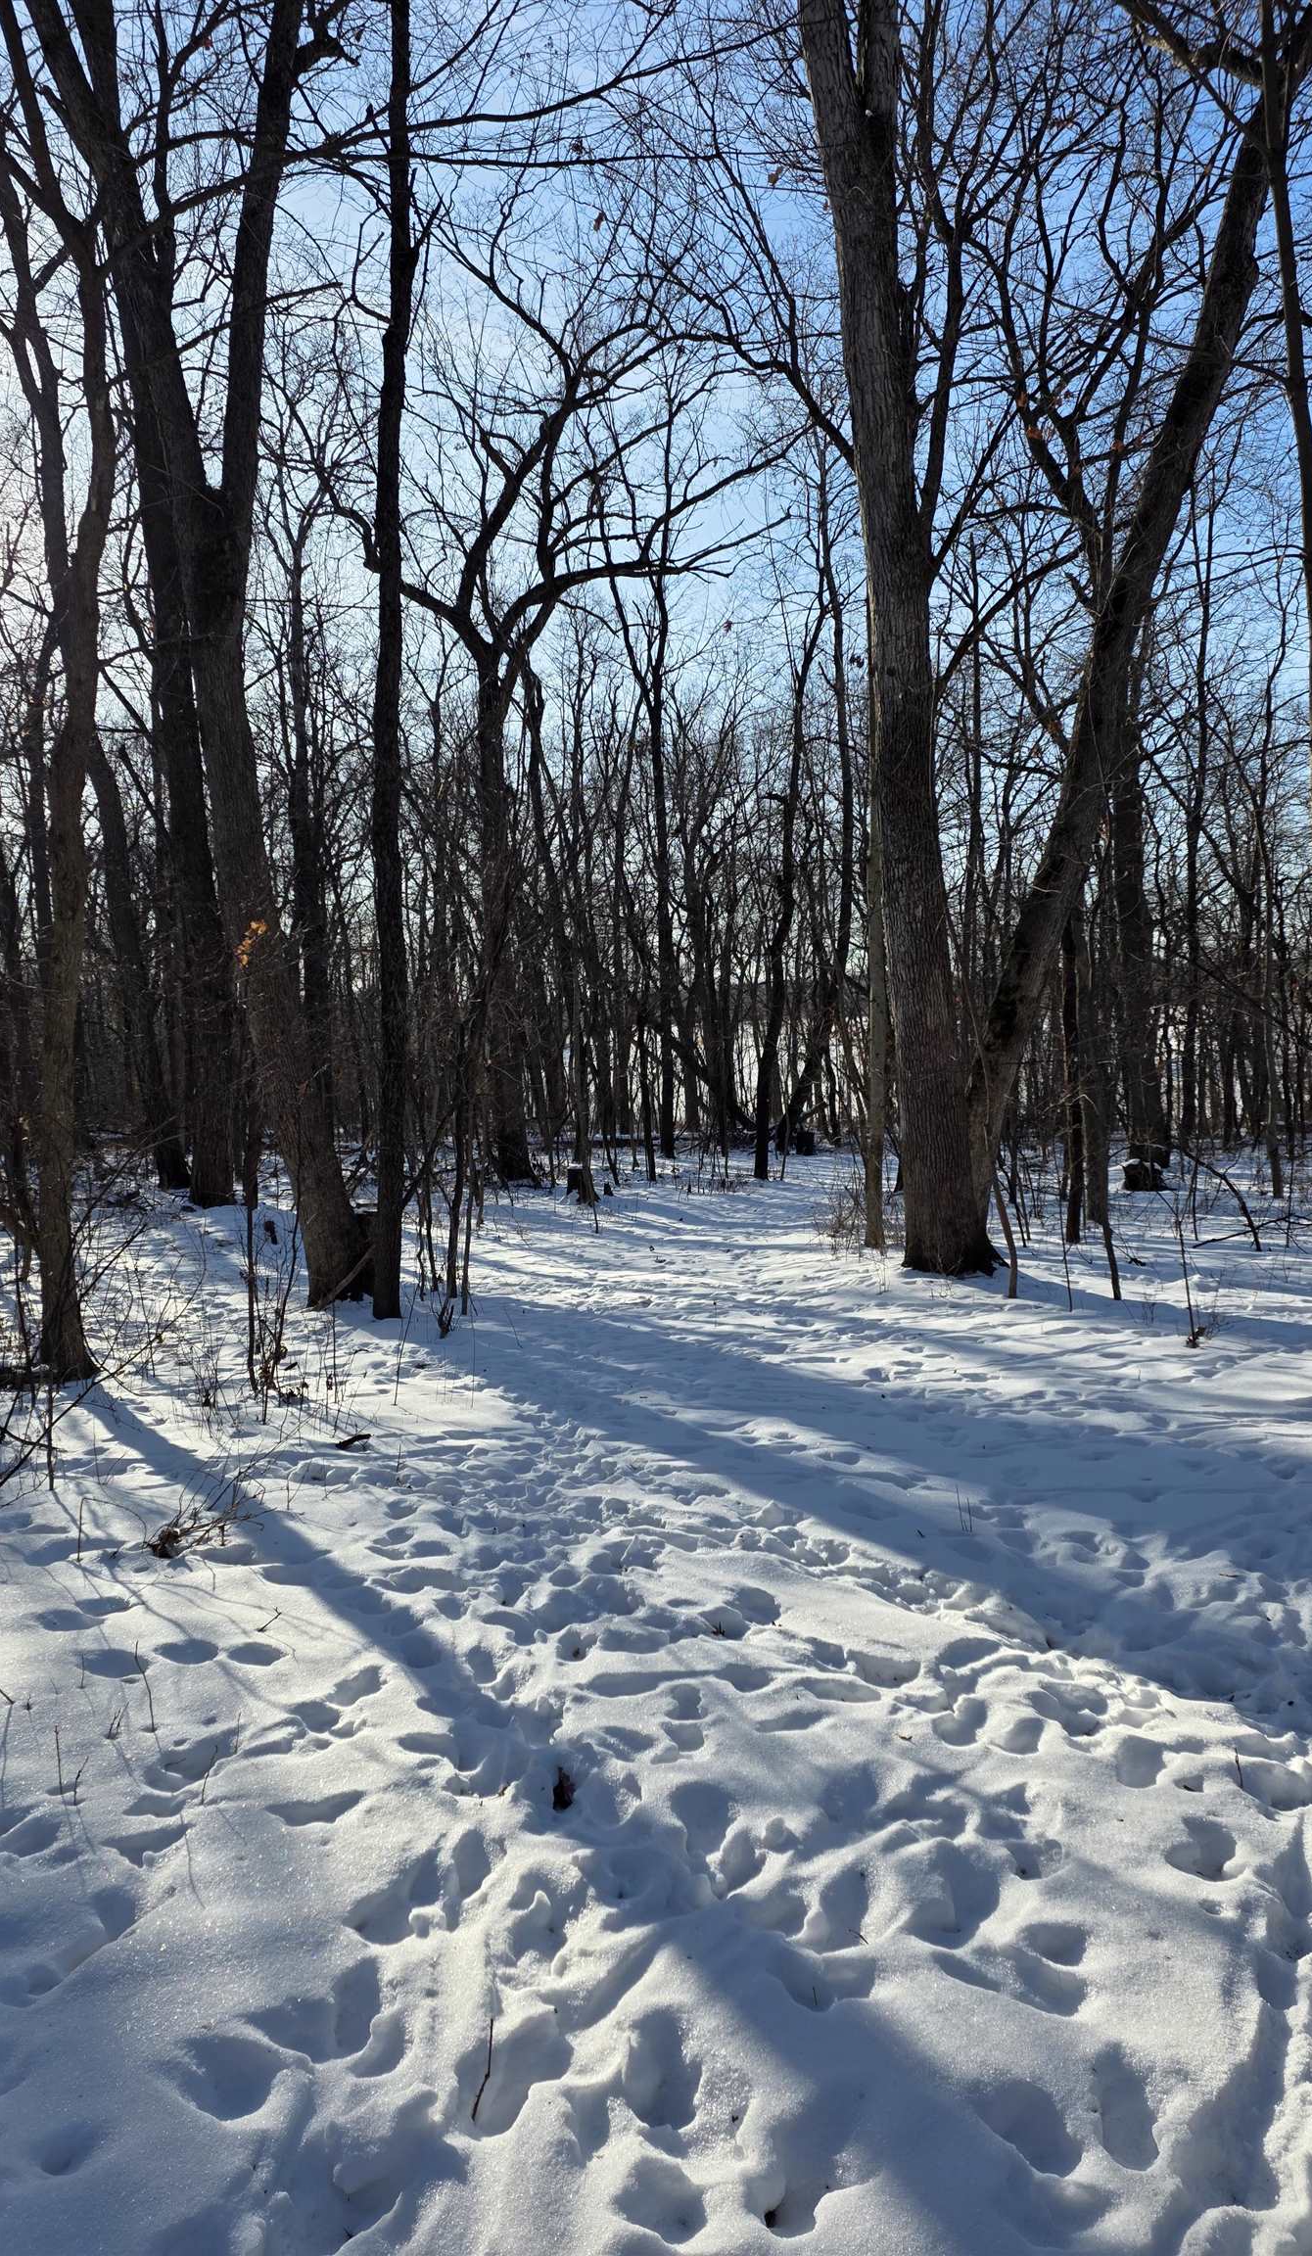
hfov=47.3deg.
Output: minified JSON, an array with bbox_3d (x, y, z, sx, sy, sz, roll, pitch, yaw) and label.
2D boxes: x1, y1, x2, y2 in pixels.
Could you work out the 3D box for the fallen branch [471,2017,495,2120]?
[{"bbox_3d":[-0.257,1.433,2.284,0.018,0.015,0.172,0,18,3],"label":"fallen branch"}]

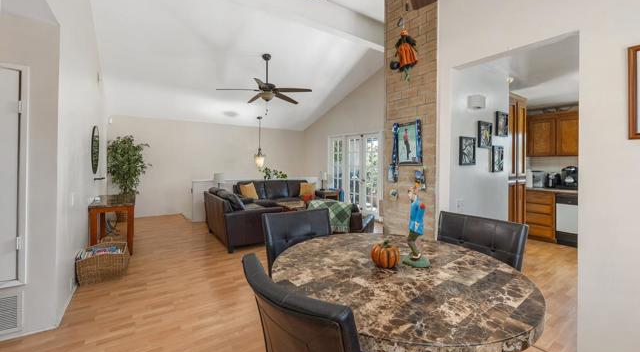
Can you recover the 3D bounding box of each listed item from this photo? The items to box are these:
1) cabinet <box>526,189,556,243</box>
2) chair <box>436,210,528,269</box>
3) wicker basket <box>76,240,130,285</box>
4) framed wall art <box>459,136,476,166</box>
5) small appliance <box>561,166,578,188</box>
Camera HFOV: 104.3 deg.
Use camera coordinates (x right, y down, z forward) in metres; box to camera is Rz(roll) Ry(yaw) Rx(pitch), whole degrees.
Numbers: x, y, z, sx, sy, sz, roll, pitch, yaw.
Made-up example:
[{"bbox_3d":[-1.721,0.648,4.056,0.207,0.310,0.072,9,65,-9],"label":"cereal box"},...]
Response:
[{"bbox_3d":[4.014,0.703,4.490,0.600,0.870,0.440,-1,2,-36],"label":"cabinet"},{"bbox_3d":[0.745,0.733,1.423,0.580,0.955,0.490,-1,2,-31],"label":"chair"},{"bbox_3d":[-2.506,0.980,2.922,0.420,0.330,0.460,-1,2,-37],"label":"wicker basket"},{"bbox_3d":[1.581,-0.264,2.660,0.310,0.300,0.040,-1,2,-36],"label":"framed wall art"},{"bbox_3d":[4.126,0.025,4.080,0.310,0.340,0.250,-1,2,-37],"label":"small appliance"}]

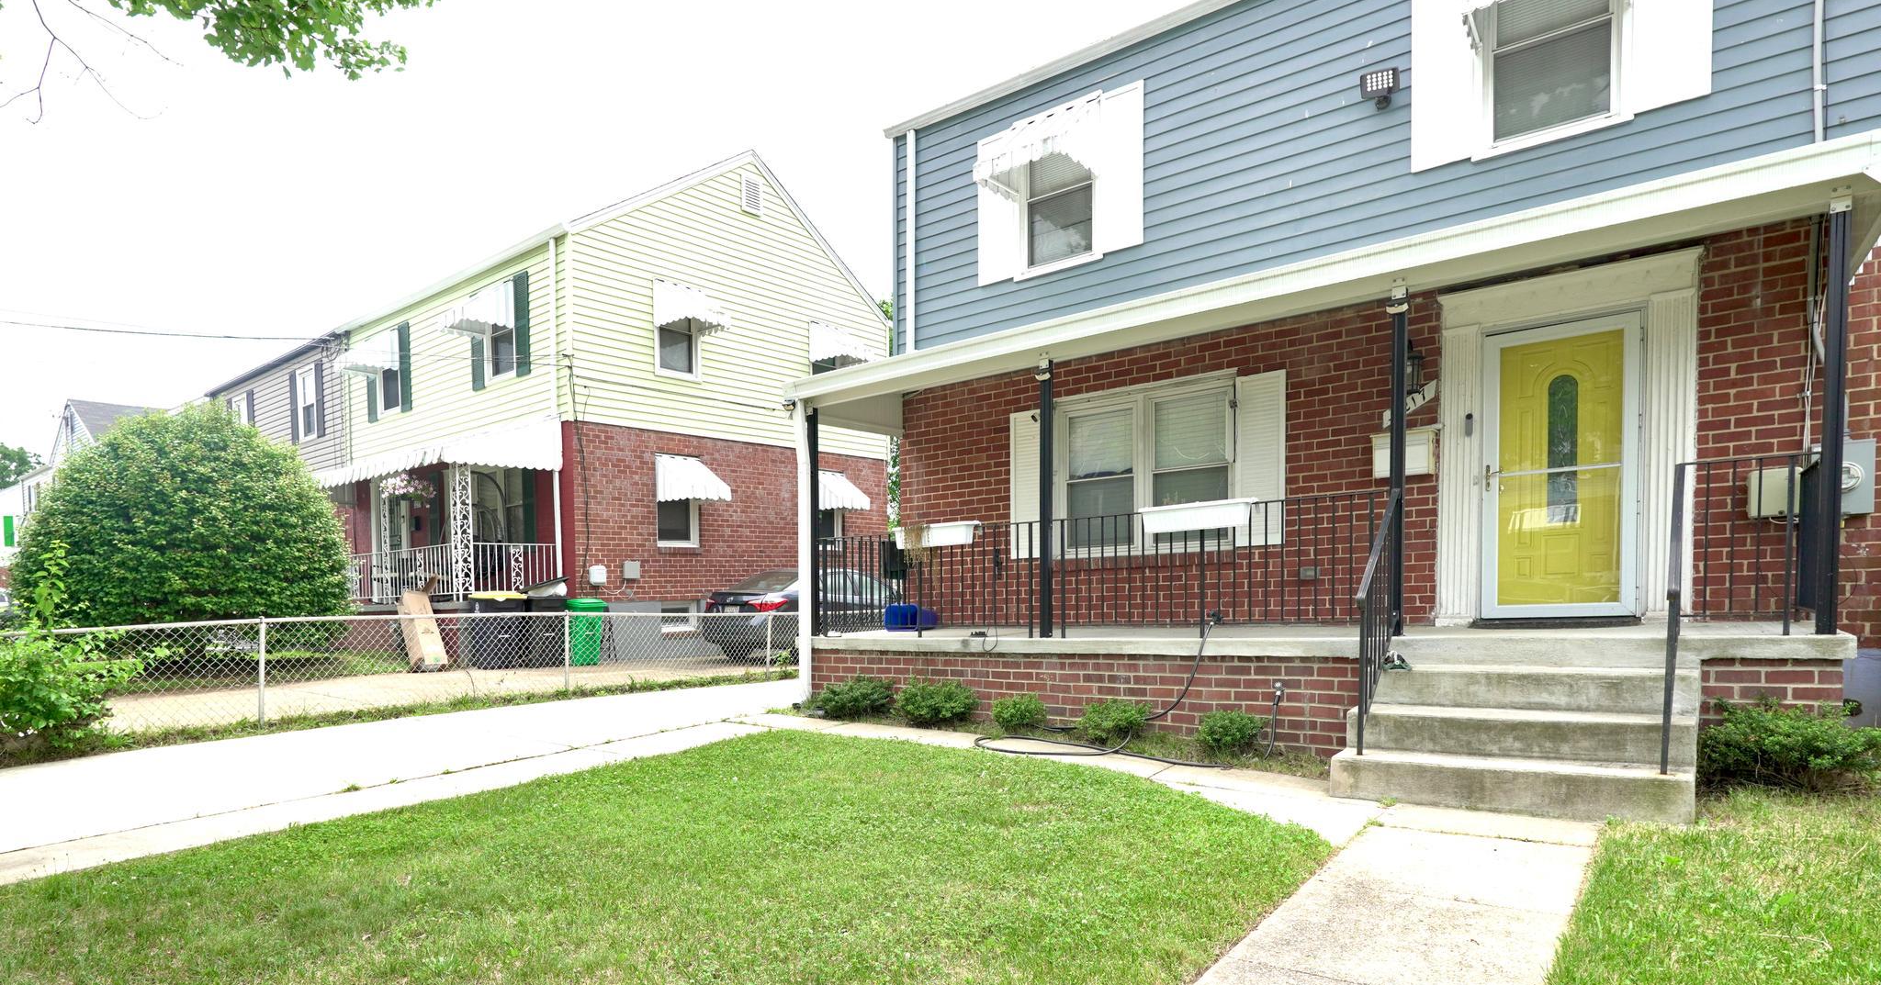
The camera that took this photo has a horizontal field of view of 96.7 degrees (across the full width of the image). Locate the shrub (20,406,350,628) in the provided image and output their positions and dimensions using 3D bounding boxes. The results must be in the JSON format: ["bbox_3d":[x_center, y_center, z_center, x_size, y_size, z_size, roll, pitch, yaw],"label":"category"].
[{"bbox_3d":[-9.950,0.600,11.250,3.500,3.450,3.400,-4,-6,37],"label":"shrub"}]

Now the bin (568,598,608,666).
[{"bbox_3d":[-5.000,1.980,11.800,0.530,0.940,0.570,3,-6,-35],"label":"bin"}]

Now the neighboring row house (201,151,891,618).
[{"bbox_3d":[-9.600,-1.300,18.000,14.200,8.700,8.300,-4,-6,36],"label":"neighboring row house"}]

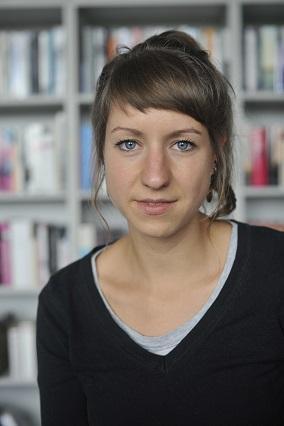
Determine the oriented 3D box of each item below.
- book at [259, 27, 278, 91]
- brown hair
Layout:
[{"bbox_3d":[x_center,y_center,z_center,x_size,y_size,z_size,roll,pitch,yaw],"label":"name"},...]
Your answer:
[{"bbox_3d":[0.423,-0.520,2.040,0.054,0.220,0.155,-1,0,0],"label":"book"},{"bbox_3d":[0.029,-0.110,0.800,0.192,0.275,0.230,-1,0,7],"label":"brown hair"}]

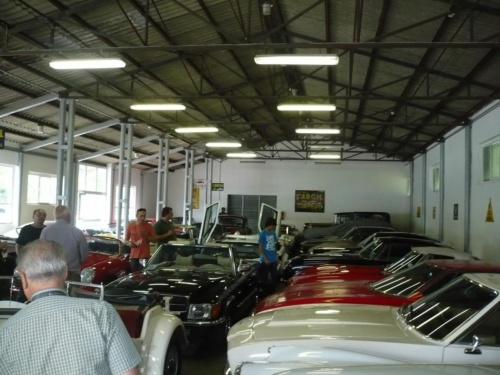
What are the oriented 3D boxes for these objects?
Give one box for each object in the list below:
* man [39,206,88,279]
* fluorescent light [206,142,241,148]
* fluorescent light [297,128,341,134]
[{"bbox_3d":[-2.054,1.122,5.547,0.520,1.810,0.320,1,-3,9],"label":"man"},{"bbox_3d":[-1.070,-1.736,20.800,1.480,0.110,0.180,1,-3,10],"label":"fluorescent light"},{"bbox_3d":[2.229,-1.878,16.857,1.550,0.110,0.170,2,-3,10],"label":"fluorescent light"}]

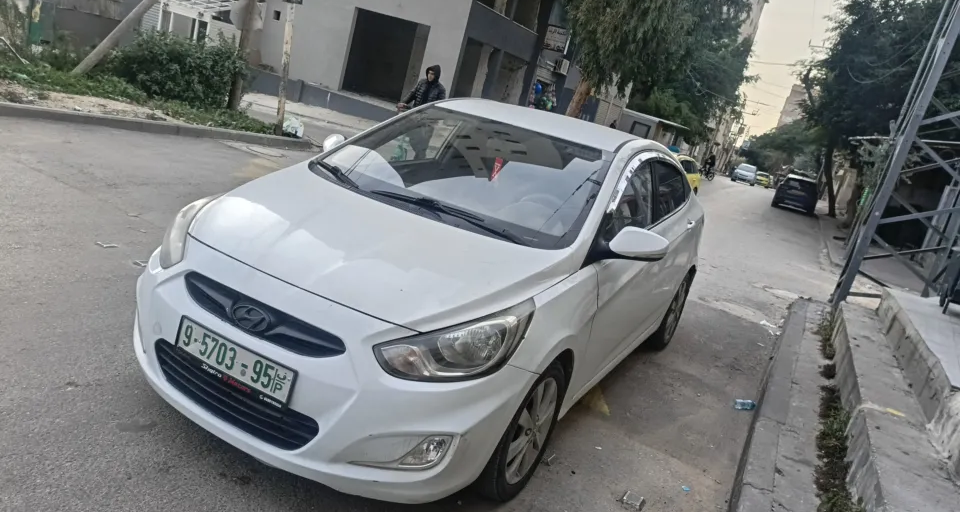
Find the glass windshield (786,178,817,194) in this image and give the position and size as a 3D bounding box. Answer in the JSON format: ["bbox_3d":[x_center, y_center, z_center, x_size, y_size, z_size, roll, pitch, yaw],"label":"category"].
[{"bbox_3d":[14.249,-3.080,29.500,1.300,0.450,0.300,20,14,23],"label":"glass windshield"}]

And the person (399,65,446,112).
[{"bbox_3d":[-0.883,-2.148,10.400,0.700,1.650,0.620,1,19,-44],"label":"person"}]

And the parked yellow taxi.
[{"bbox_3d":[4.594,-2.092,17.196,1.750,1.460,4.400,20,14,22],"label":"parked yellow taxi"}]

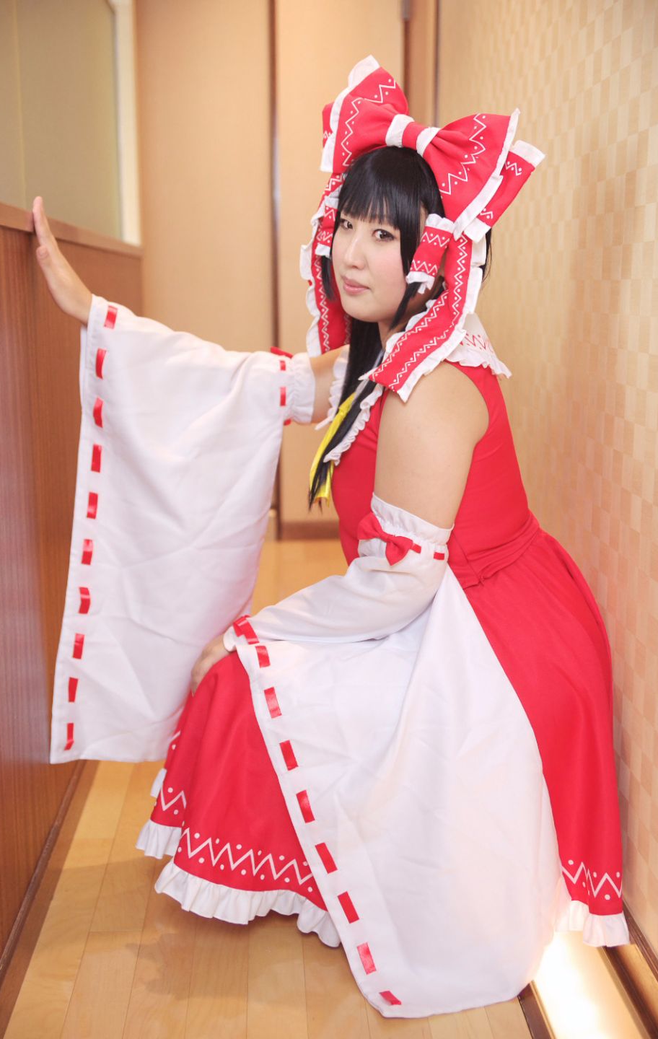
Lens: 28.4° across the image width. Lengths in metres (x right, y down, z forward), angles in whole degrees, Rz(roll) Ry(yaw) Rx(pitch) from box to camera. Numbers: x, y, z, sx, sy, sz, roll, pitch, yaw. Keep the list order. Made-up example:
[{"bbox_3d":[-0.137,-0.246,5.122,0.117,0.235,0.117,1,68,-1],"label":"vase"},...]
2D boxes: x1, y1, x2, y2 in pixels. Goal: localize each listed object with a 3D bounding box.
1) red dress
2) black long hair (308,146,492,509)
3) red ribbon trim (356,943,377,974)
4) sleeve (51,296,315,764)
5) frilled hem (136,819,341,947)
[{"bbox_3d":[0.067,0.141,1.730,0.600,0.700,0.470,-4,11,-21],"label":"red dress"},{"bbox_3d":[0.092,-0.258,1.710,0.200,0.460,0.240,12,12,28],"label":"black long hair"},{"bbox_3d":[0.046,0.534,1.580,0.015,0.039,0.004,-13,10,11],"label":"red ribbon trim"},{"bbox_3d":[-0.223,0.020,1.970,0.440,0.690,0.140,8,12,28],"label":"sleeve"},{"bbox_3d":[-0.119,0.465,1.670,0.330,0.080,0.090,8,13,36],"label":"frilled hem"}]

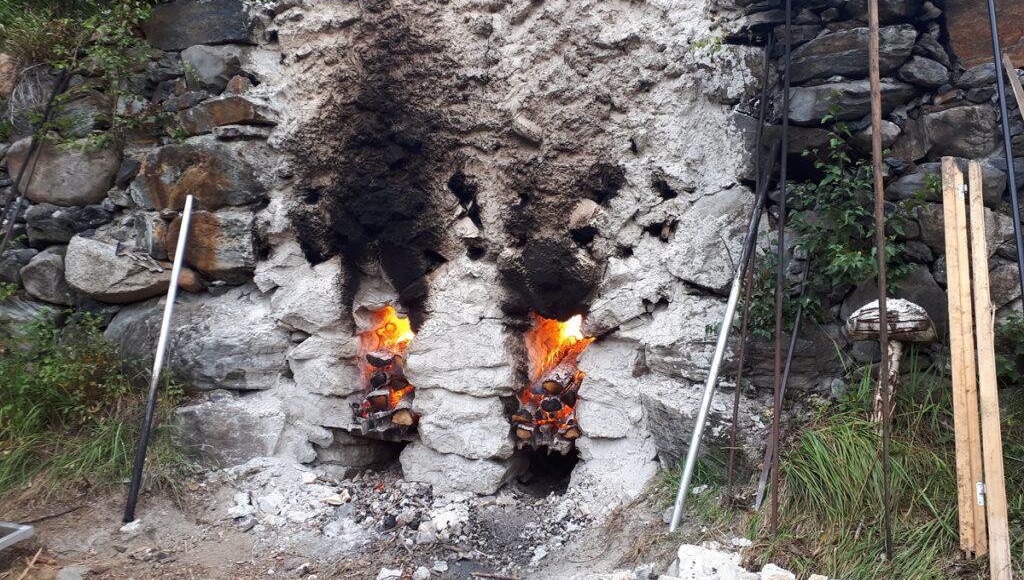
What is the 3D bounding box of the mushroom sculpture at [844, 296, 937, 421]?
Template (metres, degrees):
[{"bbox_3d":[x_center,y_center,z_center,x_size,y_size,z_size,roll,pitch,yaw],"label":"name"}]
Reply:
[{"bbox_3d":[2.328,0.445,4.900,0.500,0.790,0.480,0,1,0],"label":"mushroom sculpture"}]

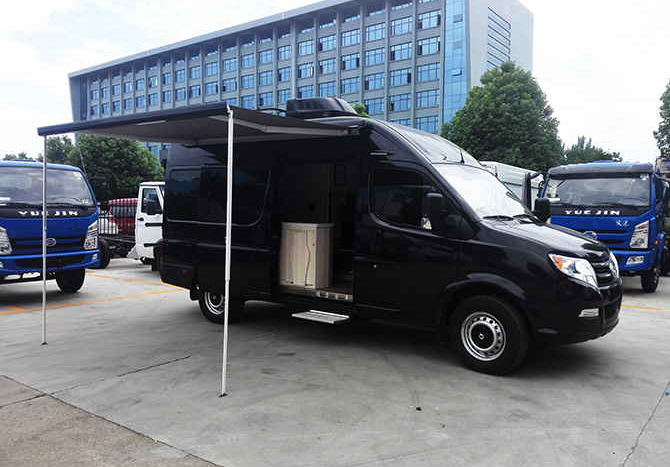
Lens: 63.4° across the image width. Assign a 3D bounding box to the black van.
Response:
[{"bbox_3d":[0.477,-0.253,6.808,5.656,2.889,2.171,3,4,35],"label":"black van"}]

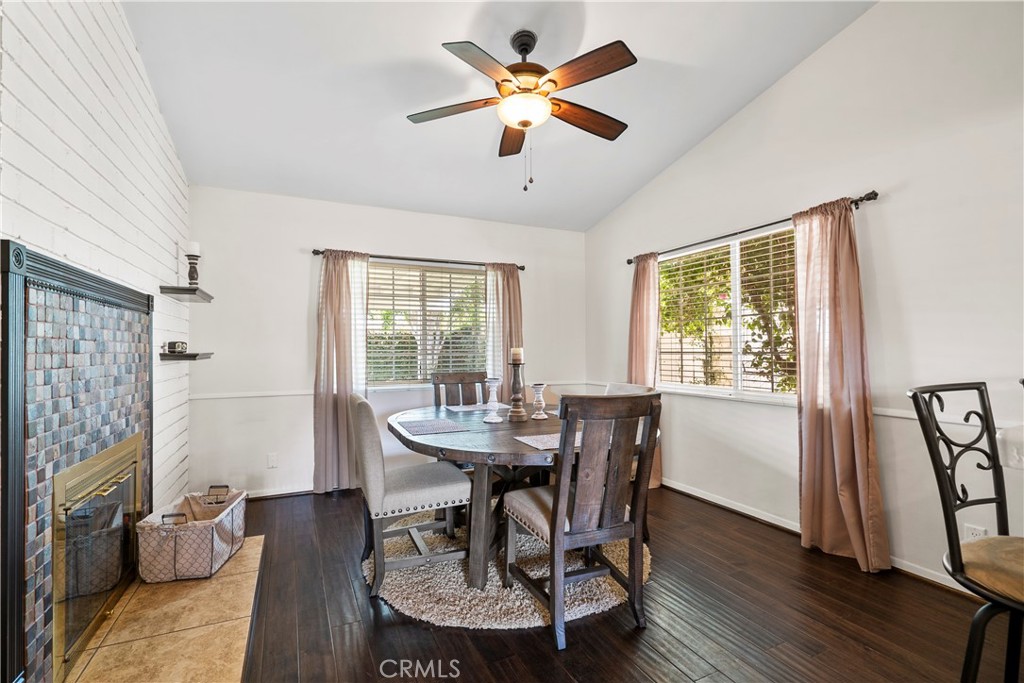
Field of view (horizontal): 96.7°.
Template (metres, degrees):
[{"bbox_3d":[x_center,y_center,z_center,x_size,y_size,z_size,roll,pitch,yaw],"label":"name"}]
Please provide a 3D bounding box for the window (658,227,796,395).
[{"bbox_3d":[1.602,-0.172,3.344,0.080,1.140,1.440,0,-1,-26],"label":"window"}]

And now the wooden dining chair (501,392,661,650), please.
[{"bbox_3d":[0.295,0.733,2.132,0.510,1.000,0.580,0,-1,-19],"label":"wooden dining chair"}]

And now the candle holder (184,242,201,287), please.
[{"bbox_3d":[-2.218,-0.510,3.162,0.092,0.370,0.092,0,-1,-26],"label":"candle holder"}]

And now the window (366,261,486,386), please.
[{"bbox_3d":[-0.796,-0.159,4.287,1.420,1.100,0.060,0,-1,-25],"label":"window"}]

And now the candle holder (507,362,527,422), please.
[{"bbox_3d":[0.030,0.307,2.808,0.120,0.360,0.120,0,-1,0],"label":"candle holder"}]

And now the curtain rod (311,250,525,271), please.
[{"bbox_3d":[-0.775,-0.745,4.224,1.990,0.050,0.070,0,-1,-24],"label":"curtain rod"}]

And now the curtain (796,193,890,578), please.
[{"bbox_3d":[1.867,0.213,2.618,0.140,2.010,0.430,0,-1,-25],"label":"curtain"}]

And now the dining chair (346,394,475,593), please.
[{"bbox_3d":[-0.576,0.771,2.536,0.590,0.970,0.460,0,-1,-26],"label":"dining chair"}]

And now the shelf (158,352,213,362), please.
[{"bbox_3d":[-2.175,0.102,3.071,0.200,0.048,0.610,0,-1,-26],"label":"shelf"}]

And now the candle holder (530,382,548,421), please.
[{"bbox_3d":[0.177,0.386,2.932,0.108,0.212,0.108,-1,-1,0],"label":"candle holder"}]

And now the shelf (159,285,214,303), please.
[{"bbox_3d":[-2.203,-0.311,3.115,0.200,0.048,0.620,0,-1,-25],"label":"shelf"}]

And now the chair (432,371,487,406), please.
[{"bbox_3d":[-0.328,0.764,3.585,0.500,1.000,0.570,0,-1,-25],"label":"chair"}]

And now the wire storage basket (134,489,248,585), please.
[{"bbox_3d":[-1.825,1.106,2.668,0.370,0.330,0.540,0,-1,-11],"label":"wire storage basket"}]

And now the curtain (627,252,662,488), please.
[{"bbox_3d":[1.177,0.242,4.103,0.130,2.020,0.420,0,-1,-25],"label":"curtain"}]

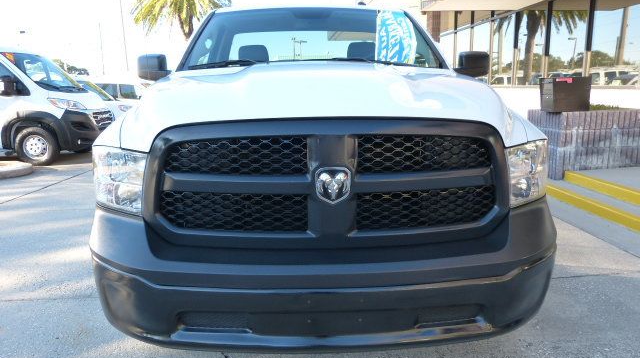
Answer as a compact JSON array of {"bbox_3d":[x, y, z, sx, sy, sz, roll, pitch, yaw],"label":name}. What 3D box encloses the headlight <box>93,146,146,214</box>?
[{"bbox_3d":[-0.818,-0.003,1.858,0.320,0.265,0.300,-1,11,-2],"label":"headlight"}]

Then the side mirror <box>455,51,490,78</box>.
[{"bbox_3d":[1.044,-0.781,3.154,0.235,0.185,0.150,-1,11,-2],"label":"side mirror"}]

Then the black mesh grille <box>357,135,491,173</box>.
[{"bbox_3d":[0.373,-0.086,1.666,0.520,0.140,0.100,-1,11,-2],"label":"black mesh grille"}]

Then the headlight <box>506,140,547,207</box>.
[{"bbox_3d":[0.878,-0.030,1.925,0.320,0.265,0.300,-1,11,-2],"label":"headlight"}]

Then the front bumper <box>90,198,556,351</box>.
[{"bbox_3d":[0.037,0.373,1.877,1.980,0.520,0.490,-1,11,-2],"label":"front bumper"}]

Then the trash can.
[{"bbox_3d":[3.088,-1.061,5.817,0.505,0.425,0.277,-2,11,-7],"label":"trash can"}]

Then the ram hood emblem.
[{"bbox_3d":[0.049,0.023,1.617,0.120,0.128,0.030,-1,11,-2],"label":"ram hood emblem"}]

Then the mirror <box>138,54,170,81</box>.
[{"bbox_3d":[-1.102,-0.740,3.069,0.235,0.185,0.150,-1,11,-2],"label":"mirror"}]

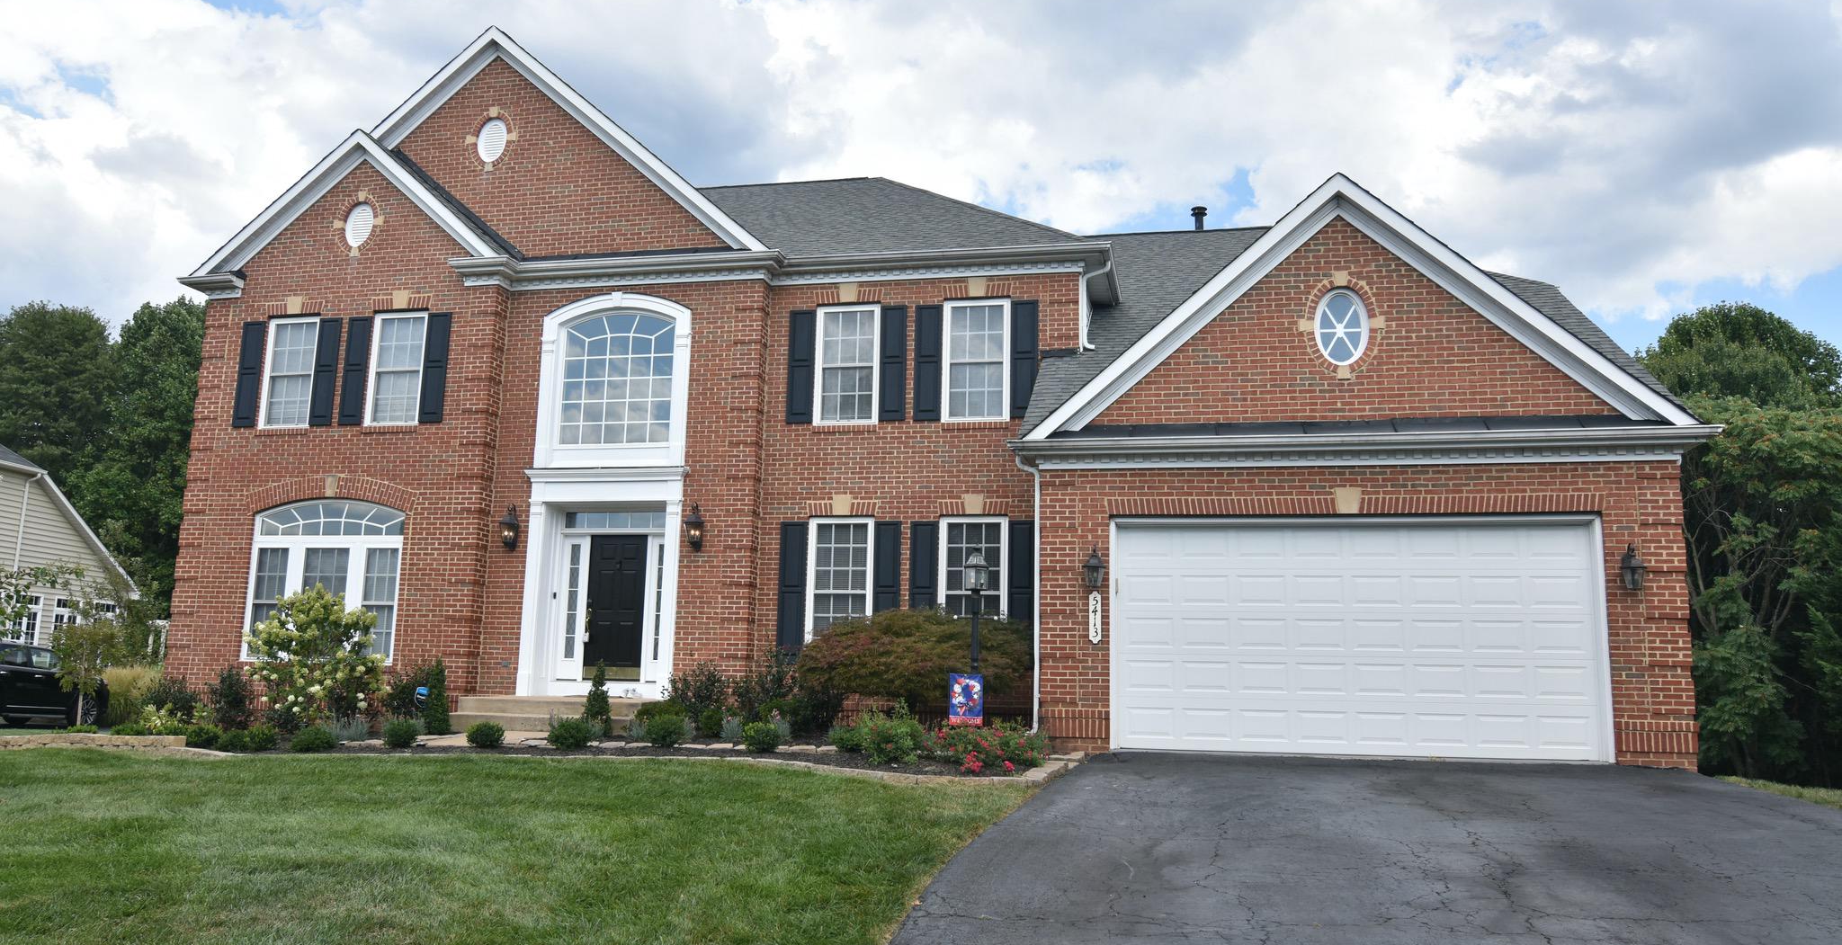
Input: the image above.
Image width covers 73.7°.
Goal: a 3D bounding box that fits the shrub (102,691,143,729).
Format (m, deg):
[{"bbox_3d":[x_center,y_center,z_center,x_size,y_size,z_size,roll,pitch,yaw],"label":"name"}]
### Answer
[{"bbox_3d":[-10.802,3.216,16.602,0.452,0.486,0.452,-1,-10,11],"label":"shrub"}]

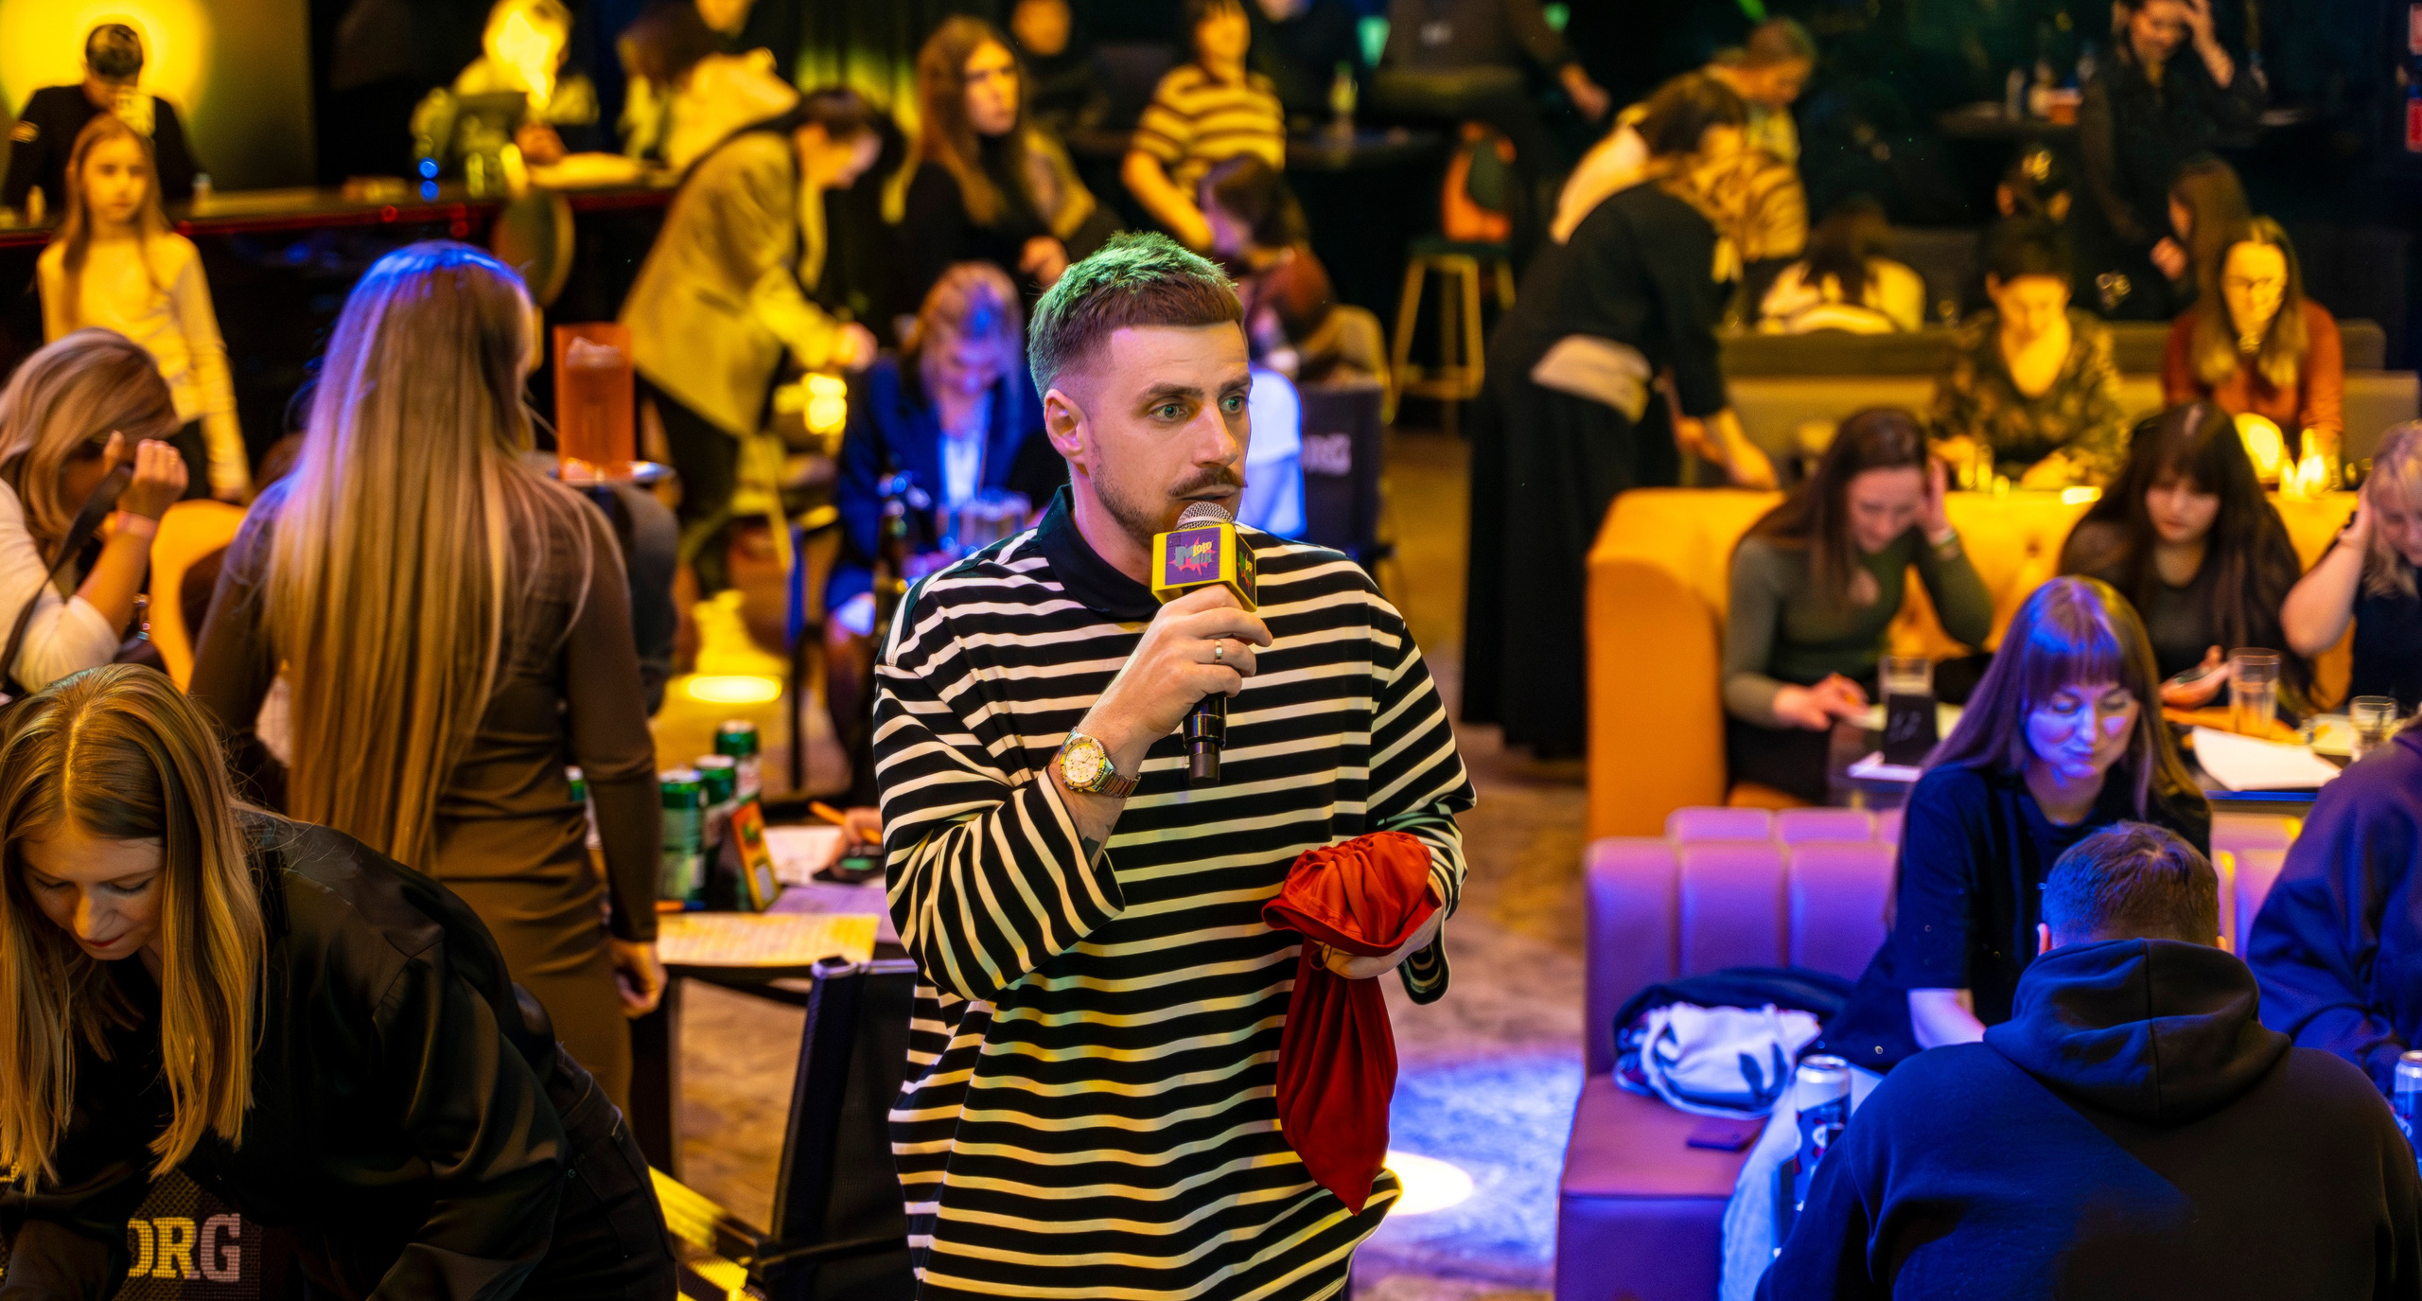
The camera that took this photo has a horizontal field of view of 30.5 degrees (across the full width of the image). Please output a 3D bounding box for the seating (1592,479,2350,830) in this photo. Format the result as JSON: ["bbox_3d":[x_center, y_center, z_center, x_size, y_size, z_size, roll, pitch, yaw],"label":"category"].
[{"bbox_3d":[1.720,0.156,8.846,1.930,0.840,0.820,1,12,5],"label":"seating"}]

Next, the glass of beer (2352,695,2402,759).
[{"bbox_3d":[1.911,0.129,7.280,0.077,0.092,0.077,0,12,0],"label":"glass of beer"}]

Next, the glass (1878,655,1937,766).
[{"bbox_3d":[1.147,0.095,7.320,0.085,0.155,0.085,0,12,0],"label":"glass"}]

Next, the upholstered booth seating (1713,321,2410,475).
[{"bbox_3d":[1.876,-0.246,10.359,1.870,0.940,0.800,0,11,2],"label":"upholstered booth seating"}]

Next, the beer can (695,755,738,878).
[{"bbox_3d":[-0.718,0.241,6.450,0.066,0.168,0.066,0,12,0],"label":"beer can"}]

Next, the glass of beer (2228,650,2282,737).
[{"bbox_3d":[1.765,0.070,7.500,0.078,0.135,0.078,0,11,0],"label":"glass of beer"}]

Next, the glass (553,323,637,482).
[{"bbox_3d":[-0.928,-0.376,6.700,0.118,0.232,0.118,0,12,0],"label":"glass"}]

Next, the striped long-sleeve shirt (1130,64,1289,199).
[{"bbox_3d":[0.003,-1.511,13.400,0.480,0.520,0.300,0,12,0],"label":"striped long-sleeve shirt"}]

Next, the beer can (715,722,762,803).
[{"bbox_3d":[-0.691,0.193,6.500,0.066,0.168,0.066,0,11,0],"label":"beer can"}]

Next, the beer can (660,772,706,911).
[{"bbox_3d":[-0.740,0.259,6.200,0.066,0.168,0.066,0,11,0],"label":"beer can"}]

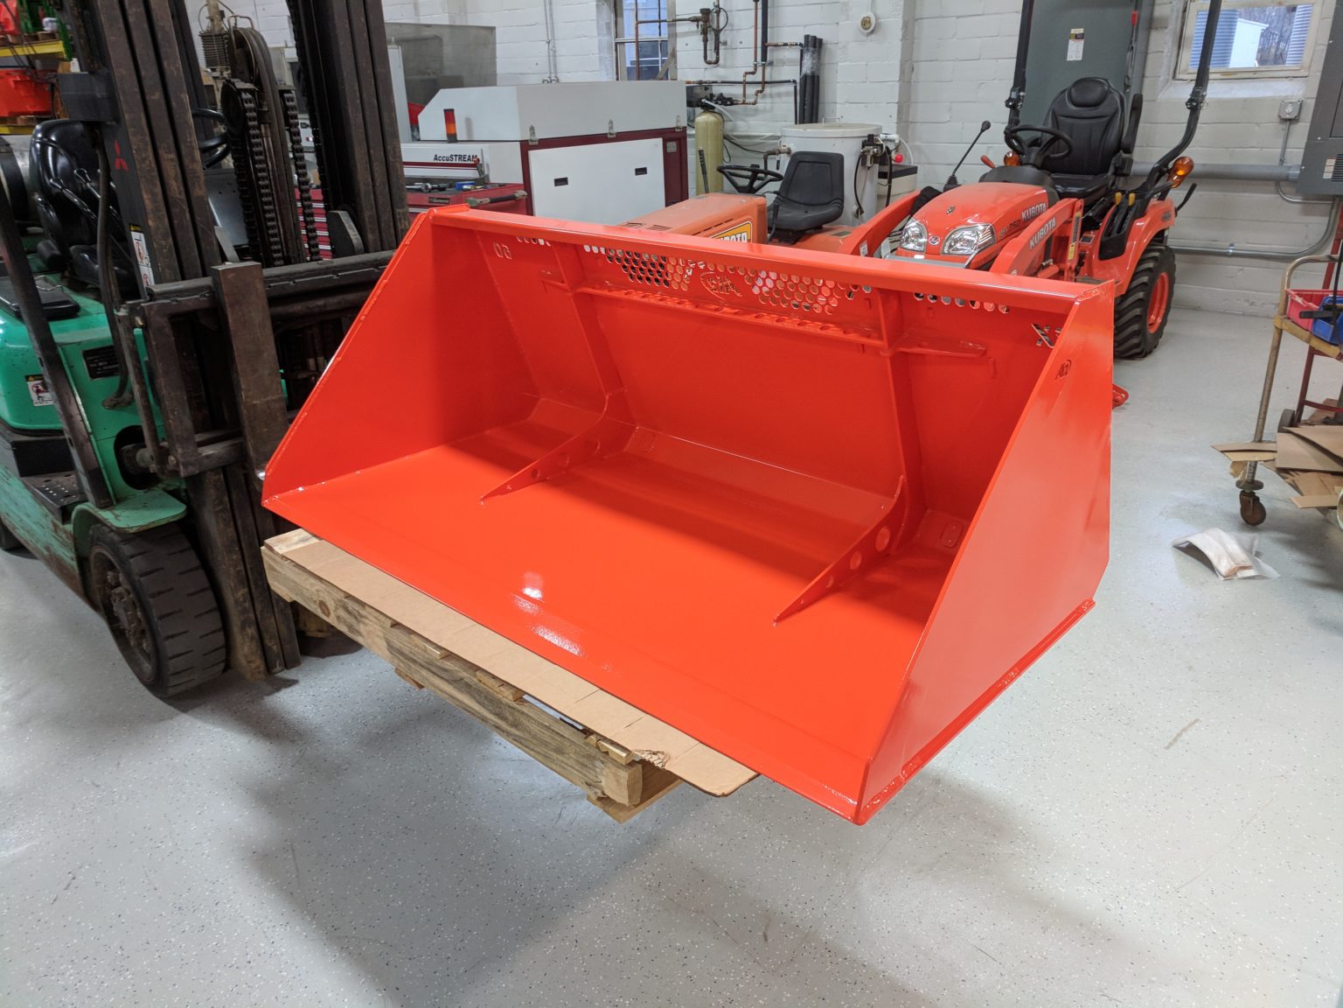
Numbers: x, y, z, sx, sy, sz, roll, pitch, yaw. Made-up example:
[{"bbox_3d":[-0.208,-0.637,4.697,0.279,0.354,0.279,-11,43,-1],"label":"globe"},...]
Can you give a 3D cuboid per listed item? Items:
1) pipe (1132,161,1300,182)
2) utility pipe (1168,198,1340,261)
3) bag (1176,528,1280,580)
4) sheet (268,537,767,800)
[{"bbox_3d":[3.463,-2.127,6.456,0.990,0.090,0.090,16,29,36],"label":"pipe"},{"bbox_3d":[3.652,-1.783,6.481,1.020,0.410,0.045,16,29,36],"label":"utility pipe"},{"bbox_3d":[1.885,0.162,3.406,0.235,0.065,0.280,-3,23,-3],"label":"bag"},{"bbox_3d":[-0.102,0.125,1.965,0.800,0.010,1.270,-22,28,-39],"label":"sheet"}]

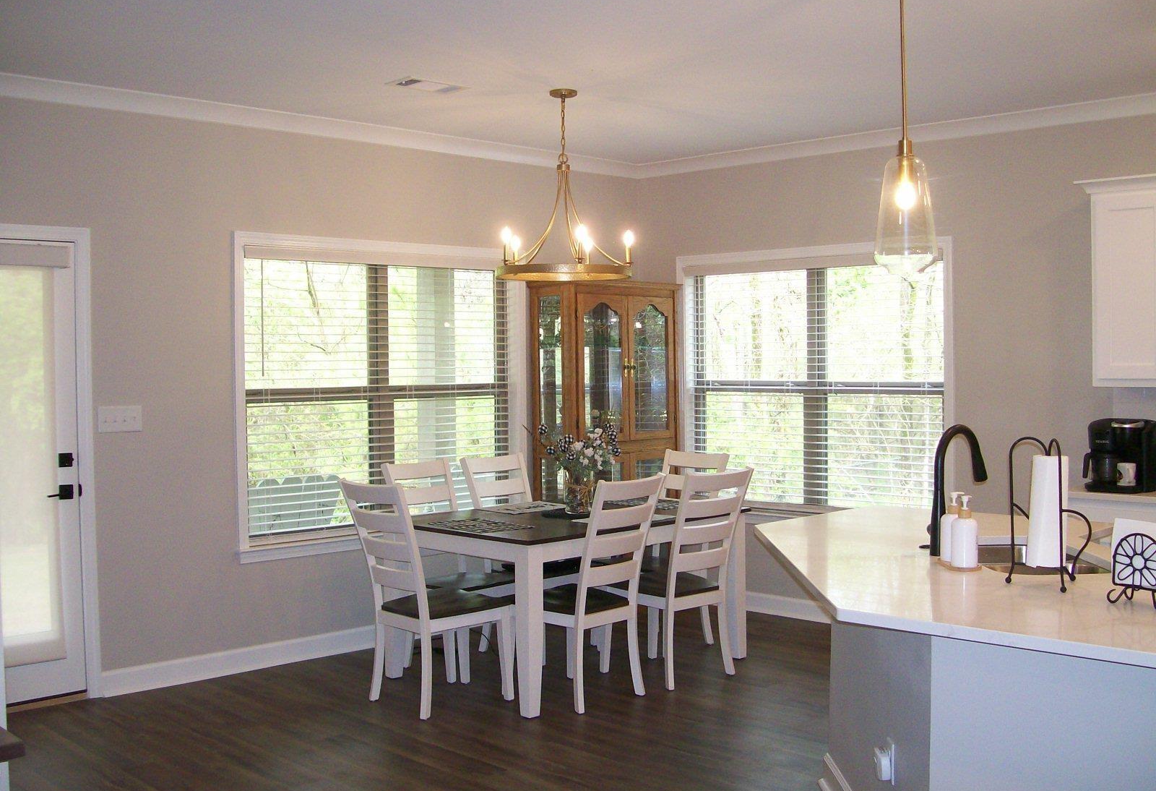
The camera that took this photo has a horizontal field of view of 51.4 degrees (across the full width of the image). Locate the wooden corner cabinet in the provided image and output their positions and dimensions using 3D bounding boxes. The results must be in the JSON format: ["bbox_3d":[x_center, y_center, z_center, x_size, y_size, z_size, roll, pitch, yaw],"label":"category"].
[{"bbox_3d":[0.161,0.321,7.187,0.950,1.930,0.420,-2,3,-44],"label":"wooden corner cabinet"}]

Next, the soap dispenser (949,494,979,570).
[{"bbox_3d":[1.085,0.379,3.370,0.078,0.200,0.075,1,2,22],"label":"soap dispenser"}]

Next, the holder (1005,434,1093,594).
[{"bbox_3d":[1.237,0.304,3.150,0.210,0.395,0.180,0,2,12],"label":"holder"}]

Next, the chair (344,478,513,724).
[{"bbox_3d":[-0.653,0.851,5.234,0.610,1.005,0.475,-2,3,-45],"label":"chair"}]

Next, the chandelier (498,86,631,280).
[{"bbox_3d":[-0.069,-0.969,5.543,0.635,0.840,0.635,0,2,0],"label":"chandelier"}]

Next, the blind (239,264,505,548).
[{"bbox_3d":[-0.987,-0.027,6.365,1.750,1.490,0.100,-2,3,-44],"label":"blind"}]

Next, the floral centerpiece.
[{"bbox_3d":[0.007,0.353,5.847,0.320,0.438,0.340,-2,3,-45],"label":"floral centerpiece"}]

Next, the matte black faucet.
[{"bbox_3d":[1.165,0.292,3.680,0.230,0.400,0.080,-2,3,-38],"label":"matte black faucet"}]

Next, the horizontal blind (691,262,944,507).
[{"bbox_3d":[1.318,-0.051,6.846,0.110,1.460,1.750,-2,3,-45],"label":"horizontal blind"}]

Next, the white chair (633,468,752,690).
[{"bbox_3d":[0.460,0.833,5.682,0.475,1.005,0.610,-2,3,-41],"label":"white chair"}]

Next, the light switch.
[{"bbox_3d":[-1.995,0.103,5.254,0.207,0.117,0.015,-2,3,-45],"label":"light switch"}]

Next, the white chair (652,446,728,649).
[{"bbox_3d":[0.446,0.814,6.327,0.475,1.005,0.610,2,3,43],"label":"white chair"}]

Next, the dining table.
[{"bbox_3d":[-0.020,0.958,5.911,1.520,0.760,0.990,-2,3,-44],"label":"dining table"}]

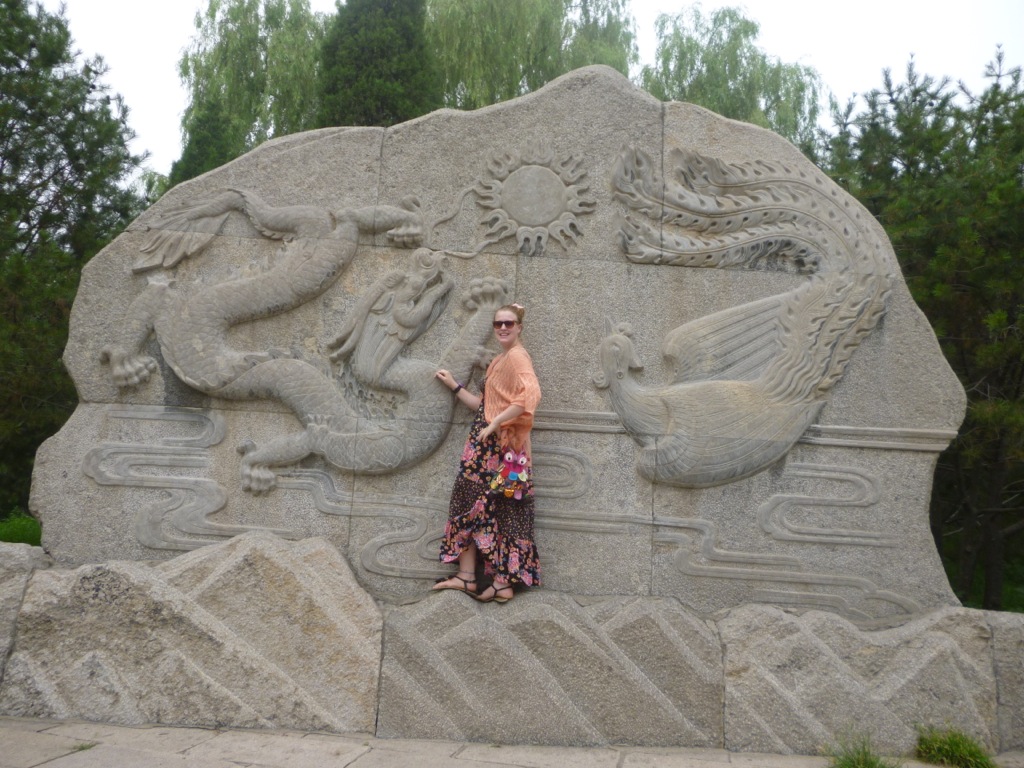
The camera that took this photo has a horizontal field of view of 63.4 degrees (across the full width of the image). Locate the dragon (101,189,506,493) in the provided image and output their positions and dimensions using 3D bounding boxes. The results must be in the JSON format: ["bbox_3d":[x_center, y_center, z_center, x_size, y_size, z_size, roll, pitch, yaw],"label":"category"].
[{"bbox_3d":[-1.220,-0.259,4.892,2.344,1.818,0.200,3,-6,-2],"label":"dragon"}]

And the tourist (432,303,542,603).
[{"bbox_3d":[-0.138,0.360,4.694,0.530,1.670,0.530,7,-7,-37],"label":"tourist"}]

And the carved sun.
[{"bbox_3d":[0.141,-1.120,5.079,0.758,0.696,0.090,3,-6,-2],"label":"carved sun"}]

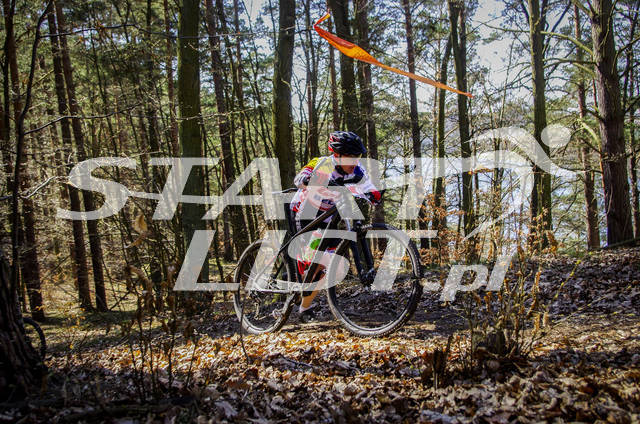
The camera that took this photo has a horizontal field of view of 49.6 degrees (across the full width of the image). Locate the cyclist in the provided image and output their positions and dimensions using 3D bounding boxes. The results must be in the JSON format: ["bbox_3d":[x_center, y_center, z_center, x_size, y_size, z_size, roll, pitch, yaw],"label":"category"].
[{"bbox_3d":[0.070,0.120,5.070,0.660,1.430,0.780,-1,0,-37],"label":"cyclist"}]

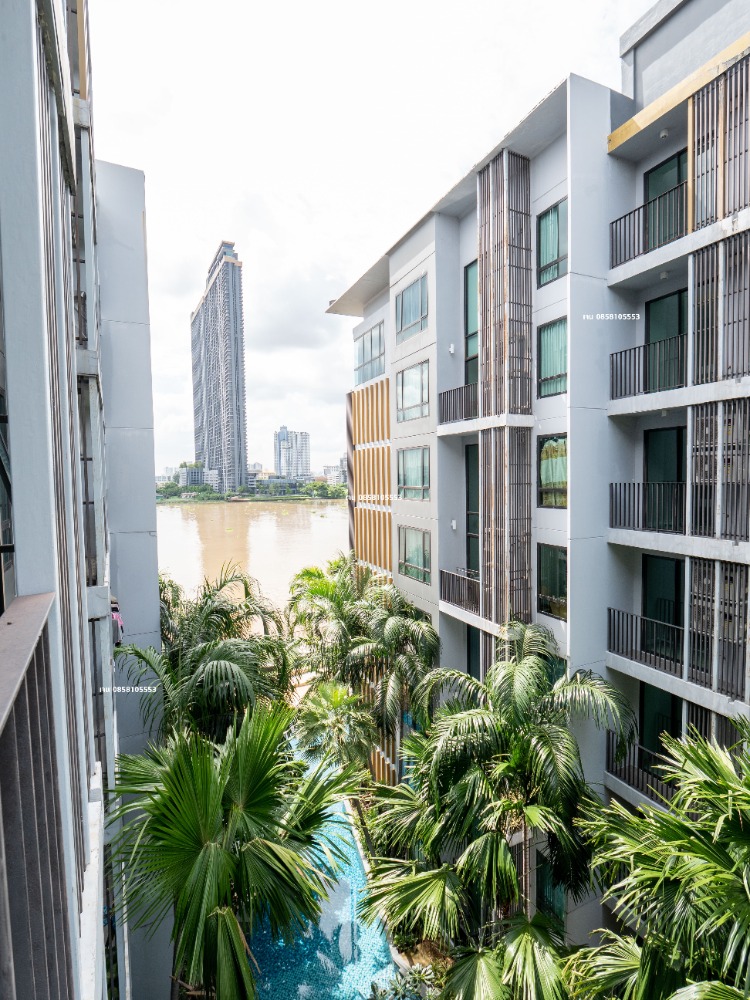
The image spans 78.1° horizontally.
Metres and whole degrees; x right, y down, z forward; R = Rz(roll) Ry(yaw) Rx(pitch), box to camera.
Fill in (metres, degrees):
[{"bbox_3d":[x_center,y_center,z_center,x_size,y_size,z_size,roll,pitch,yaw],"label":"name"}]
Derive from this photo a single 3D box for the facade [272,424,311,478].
[{"bbox_3d":[-92.817,-47.252,520.000,40.000,71.000,32.000,-1,3,-10],"label":"facade"}]

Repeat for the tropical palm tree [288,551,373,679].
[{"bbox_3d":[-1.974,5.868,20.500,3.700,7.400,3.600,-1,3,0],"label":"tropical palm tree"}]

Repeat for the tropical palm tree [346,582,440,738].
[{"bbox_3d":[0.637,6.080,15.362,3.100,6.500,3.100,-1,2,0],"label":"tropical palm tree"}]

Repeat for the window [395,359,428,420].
[{"bbox_3d":[1.390,-3.855,16.579,0.120,1.960,2.190,-2,3,-26],"label":"window"}]

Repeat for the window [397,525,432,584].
[{"bbox_3d":[1.420,1.973,16.726,0.100,1.860,2.200,-2,3,-26],"label":"window"}]

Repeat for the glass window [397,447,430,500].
[{"bbox_3d":[1.375,-0.913,16.365,0.180,1.843,2.237,-2,3,-26],"label":"glass window"}]

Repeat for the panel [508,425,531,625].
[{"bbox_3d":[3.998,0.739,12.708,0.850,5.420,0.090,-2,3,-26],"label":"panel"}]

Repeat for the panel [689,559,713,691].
[{"bbox_3d":[6.256,2.352,8.866,0.080,2.440,0.480,-2,3,-26],"label":"panel"}]

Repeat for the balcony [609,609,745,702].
[{"bbox_3d":[6.402,3.027,9.634,1.000,1.050,2.750,-2,3,-26],"label":"balcony"}]

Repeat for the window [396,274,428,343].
[{"bbox_3d":[1.341,-6.692,16.451,0.120,1.900,2.170,-2,3,-26],"label":"window"}]

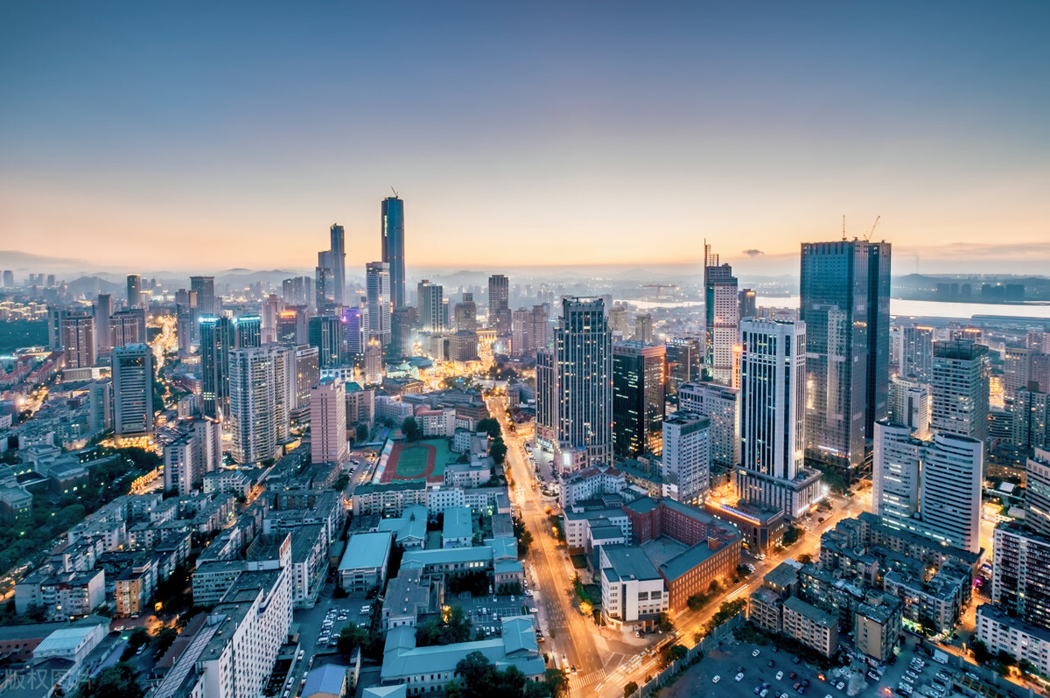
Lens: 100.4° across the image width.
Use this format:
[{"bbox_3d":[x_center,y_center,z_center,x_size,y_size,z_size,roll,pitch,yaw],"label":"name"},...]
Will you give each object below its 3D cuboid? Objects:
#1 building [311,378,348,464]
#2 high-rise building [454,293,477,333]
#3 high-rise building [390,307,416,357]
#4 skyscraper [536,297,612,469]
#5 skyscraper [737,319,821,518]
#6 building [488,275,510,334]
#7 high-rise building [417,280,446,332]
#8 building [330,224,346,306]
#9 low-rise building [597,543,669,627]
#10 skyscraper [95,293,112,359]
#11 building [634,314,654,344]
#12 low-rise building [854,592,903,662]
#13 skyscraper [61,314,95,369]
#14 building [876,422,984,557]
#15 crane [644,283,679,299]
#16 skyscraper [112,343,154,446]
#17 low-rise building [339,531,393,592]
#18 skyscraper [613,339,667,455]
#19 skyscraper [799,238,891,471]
[{"bbox_3d":[-178.580,69.290,399.620,23.500,84.000,30.000,-1,7,-9],"label":"building"},{"bbox_3d":[-127.840,-54.453,931.720,41.000,133.000,38.000,-1,7,-10],"label":"high-rise building"},{"bbox_3d":[-238.270,-26.390,853.690,31.000,117.000,31.000,4,8,35],"label":"high-rise building"},{"bbox_3d":[45.560,27.140,427.530,70.000,158.000,48.000,0,7,3],"label":"skyscraper"},{"bbox_3d":[198.501,47.438,339.360,43.000,139.000,44.000,-5,8,-38],"label":"skyscraper"},{"bbox_3d":[-59.885,-86.605,1004.509,43.000,171.000,40.000,-1,7,-8],"label":"building"},{"bbox_3d":[-254.090,-111.240,1170.000,46.000,145.000,48.000,3,7,27],"label":"high-rise building"},{"bbox_3d":[-685.350,-280.220,1600.000,50.000,340.000,48.000,-3,7,-23],"label":"building"},{"bbox_3d":[55.509,124.713,229.286,27.000,25.000,28.000,-1,7,-8],"label":"low-rise building"},{"bbox_3d":[-908.870,-52.020,945.000,20.000,128.000,20.000,-3,7,-26],"label":"skyscraper"},{"bbox_3d":[238.000,-24.070,868.923,33.000,95.000,20.000,-5,8,-38],"label":"building"},{"bbox_3d":[169.038,131.539,209.350,25.000,18.500,10.400,-5,8,-38],"label":"low-rise building"},{"bbox_3d":[-761.050,-2.240,747.000,37.000,106.000,25.000,-5,8,-35],"label":"skyscraper"},{"bbox_3d":[268.790,90.680,293.290,16.000,78.000,49.000,-6,9,-40],"label":"building"},{"bbox_3d":[803.400,-332.800,2597.920,200.000,100.000,40.000,1,7,8],"label":"crane"},{"bbox_3d":[-424.510,49.910,475.000,32.000,106.000,22.000,-3,7,-27],"label":"skyscraper"},{"bbox_3d":[-93.432,125.151,258.289,24.800,14.000,34.000,-1,7,-8],"label":"low-rise building"},{"bbox_3d":[117.170,46.260,450.830,37.000,112.000,40.000,-4,8,-34],"label":"skyscraper"},{"bbox_3d":[313.110,-0.120,426.070,58.000,213.000,47.000,-4,8,-34],"label":"skyscraper"}]

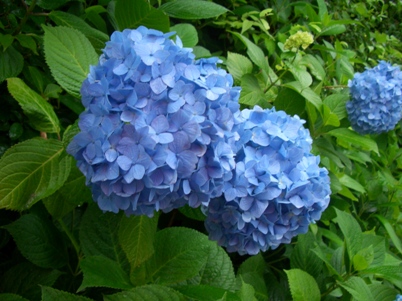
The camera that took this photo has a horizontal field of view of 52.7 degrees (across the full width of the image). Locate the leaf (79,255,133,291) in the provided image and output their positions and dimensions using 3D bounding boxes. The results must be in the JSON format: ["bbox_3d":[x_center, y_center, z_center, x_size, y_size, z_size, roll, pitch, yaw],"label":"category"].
[{"bbox_3d":[-0.125,0.159,0.530,0.072,0.026,0.052,0,53,7],"label":"leaf"}]

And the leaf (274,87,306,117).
[{"bbox_3d":[0.154,-0.079,0.700,0.062,0.066,0.035,3,-20,7],"label":"leaf"}]

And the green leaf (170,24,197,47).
[{"bbox_3d":[-0.026,-0.168,0.600,0.045,0.018,0.043,0,60,-7],"label":"green leaf"}]

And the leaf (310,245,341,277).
[{"bbox_3d":[0.189,0.166,0.610,0.048,0.030,0.057,0,60,0],"label":"leaf"}]

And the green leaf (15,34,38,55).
[{"bbox_3d":[-0.300,-0.183,0.700,0.043,0.030,0.044,-3,60,-8],"label":"green leaf"}]

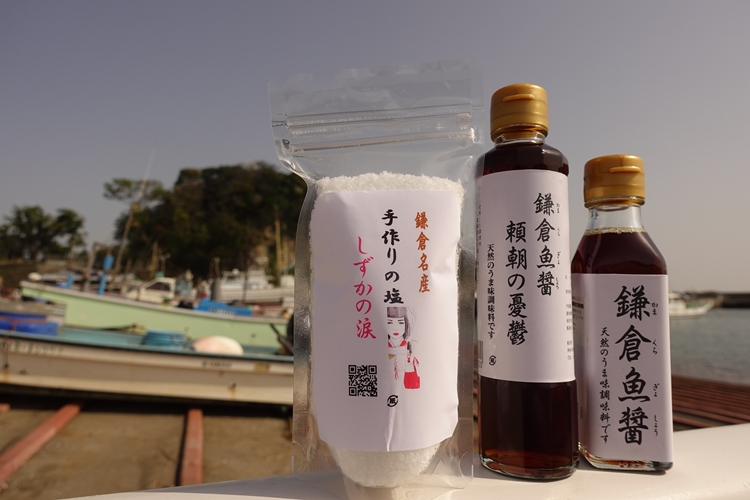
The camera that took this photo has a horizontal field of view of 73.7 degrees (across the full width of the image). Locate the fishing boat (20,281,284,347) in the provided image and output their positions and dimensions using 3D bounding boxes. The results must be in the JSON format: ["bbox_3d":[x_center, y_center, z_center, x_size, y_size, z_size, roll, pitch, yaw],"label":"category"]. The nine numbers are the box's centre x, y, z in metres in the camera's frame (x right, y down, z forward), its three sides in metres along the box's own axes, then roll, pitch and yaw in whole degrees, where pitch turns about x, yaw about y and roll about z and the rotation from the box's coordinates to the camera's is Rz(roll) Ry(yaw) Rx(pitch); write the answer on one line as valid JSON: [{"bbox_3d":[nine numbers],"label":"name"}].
[{"bbox_3d":[-3.550,1.280,8.720,4.900,1.050,1.600,7,-6,-7],"label":"fishing boat"}]

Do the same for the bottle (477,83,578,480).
[{"bbox_3d":[0.077,0.012,0.260,0.048,0.192,0.048,-2,-6,17],"label":"bottle"}]

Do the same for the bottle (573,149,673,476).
[{"bbox_3d":[0.128,0.030,0.264,0.039,0.155,0.039,0,-5,12],"label":"bottle"}]

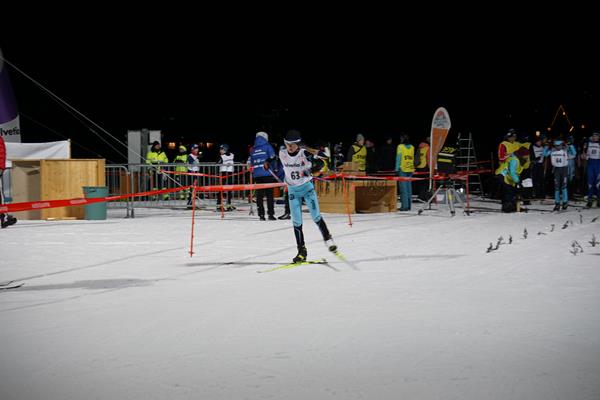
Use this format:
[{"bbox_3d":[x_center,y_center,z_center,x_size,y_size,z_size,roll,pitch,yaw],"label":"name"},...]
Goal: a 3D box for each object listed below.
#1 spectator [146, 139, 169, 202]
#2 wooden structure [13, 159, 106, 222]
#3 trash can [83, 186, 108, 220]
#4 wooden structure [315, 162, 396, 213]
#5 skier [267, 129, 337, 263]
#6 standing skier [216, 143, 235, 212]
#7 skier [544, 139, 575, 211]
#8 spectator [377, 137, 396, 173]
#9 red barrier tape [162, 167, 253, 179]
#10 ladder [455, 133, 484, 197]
[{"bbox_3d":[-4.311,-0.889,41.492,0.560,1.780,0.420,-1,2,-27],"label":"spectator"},{"bbox_3d":[-5.037,-0.244,28.505,1.900,1.240,1.000,0,2,-3],"label":"wooden structure"},{"bbox_3d":[-4.177,0.059,27.913,0.530,0.670,0.530,0,2,0],"label":"trash can"},{"bbox_3d":[1.275,-0.267,31.405,1.830,1.120,0.900,0,2,-1],"label":"wooden structure"},{"bbox_3d":[0.018,-0.056,16.305,0.780,1.570,0.850,0,2,14],"label":"skier"},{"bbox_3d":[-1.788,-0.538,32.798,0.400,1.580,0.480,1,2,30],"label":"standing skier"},{"bbox_3d":[6.178,-0.612,32.596,0.620,1.740,0.420,0,2,9],"label":"skier"},{"bbox_3d":[2.189,-0.667,33.995,0.500,1.770,0.380,-1,2,-18],"label":"spectator"},{"bbox_3d":[-1.956,-0.555,28.896,1.880,0.260,0.300,0,2,0],"label":"red barrier tape"},{"bbox_3d":[5.450,-1.113,43.686,0.500,2.100,1.050,1,2,27],"label":"ladder"}]

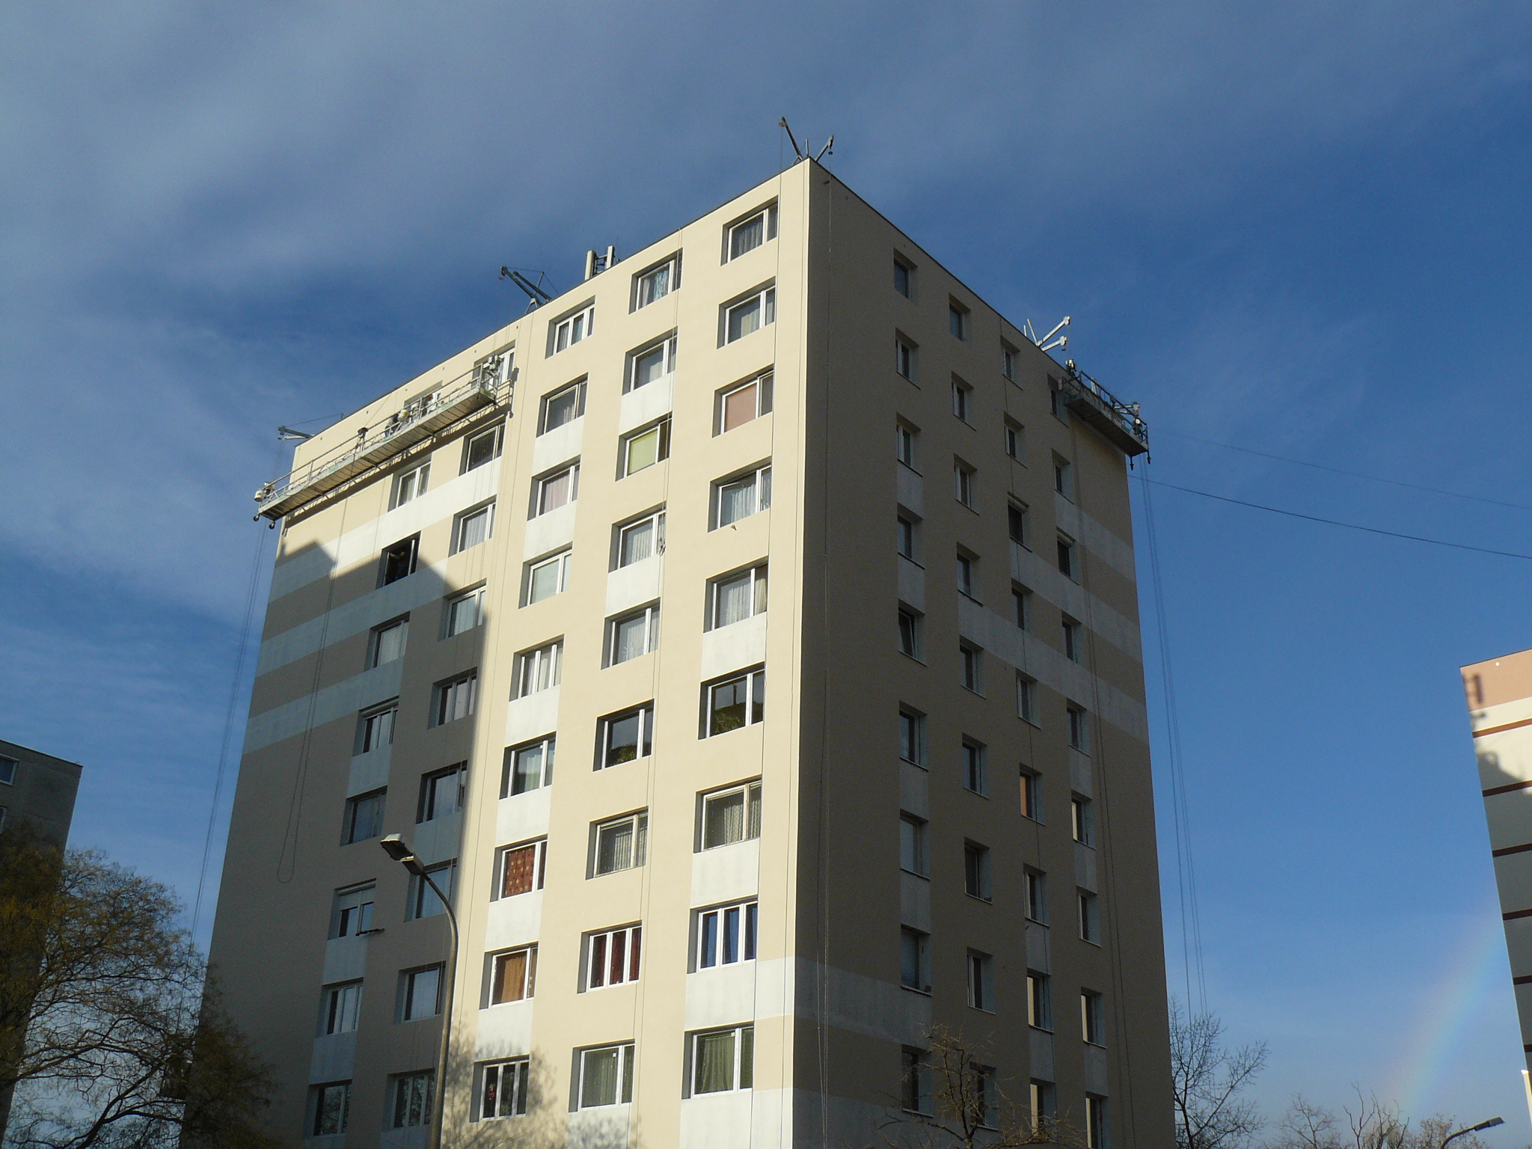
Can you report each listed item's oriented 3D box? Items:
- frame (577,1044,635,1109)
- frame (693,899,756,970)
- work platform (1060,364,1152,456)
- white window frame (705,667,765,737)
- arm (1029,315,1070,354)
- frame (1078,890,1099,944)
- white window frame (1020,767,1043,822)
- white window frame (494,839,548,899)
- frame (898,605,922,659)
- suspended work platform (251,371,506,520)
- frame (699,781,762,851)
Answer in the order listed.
[{"bbox_3d":[-3.494,11.355,35.964,2.050,1.460,0.120,-20,-34,36],"label":"frame"},{"bbox_3d":[-0.773,7.960,35.040,2.050,1.460,0.120,-20,-34,36],"label":"frame"},{"bbox_3d":[11.035,-5.241,51.525,0.750,1.200,4.300,-20,-34,36],"label":"work platform"},{"bbox_3d":[-0.643,3.080,37.530,2.050,1.460,0.120,-20,-34,36],"label":"white window frame"},{"bbox_3d":[9.081,-7.683,51.008,1.600,0.950,0.500,-20,-34,36],"label":"arm"},{"bbox_3d":[8.557,9.336,43.315,0.120,1.460,1.140,-20,-34,36],"label":"frame"},{"bbox_3d":[6.948,5.937,42.759,0.120,1.460,1.140,-20,-34,36],"label":"white window frame"},{"bbox_3d":[-6.087,7.550,40.567,2.050,1.460,0.120,-20,-34,36],"label":"white window frame"},{"bbox_3d":[3.526,1.529,40.385,0.120,1.460,1.140,-20,-34,36],"label":"frame"},{"bbox_3d":[-12.968,-4.236,52.107,12.200,1.120,0.750,-20,-34,36],"label":"suspended work platform"},{"bbox_3d":[-0.711,5.538,36.279,2.050,1.460,0.120,-20,-34,36],"label":"frame"}]

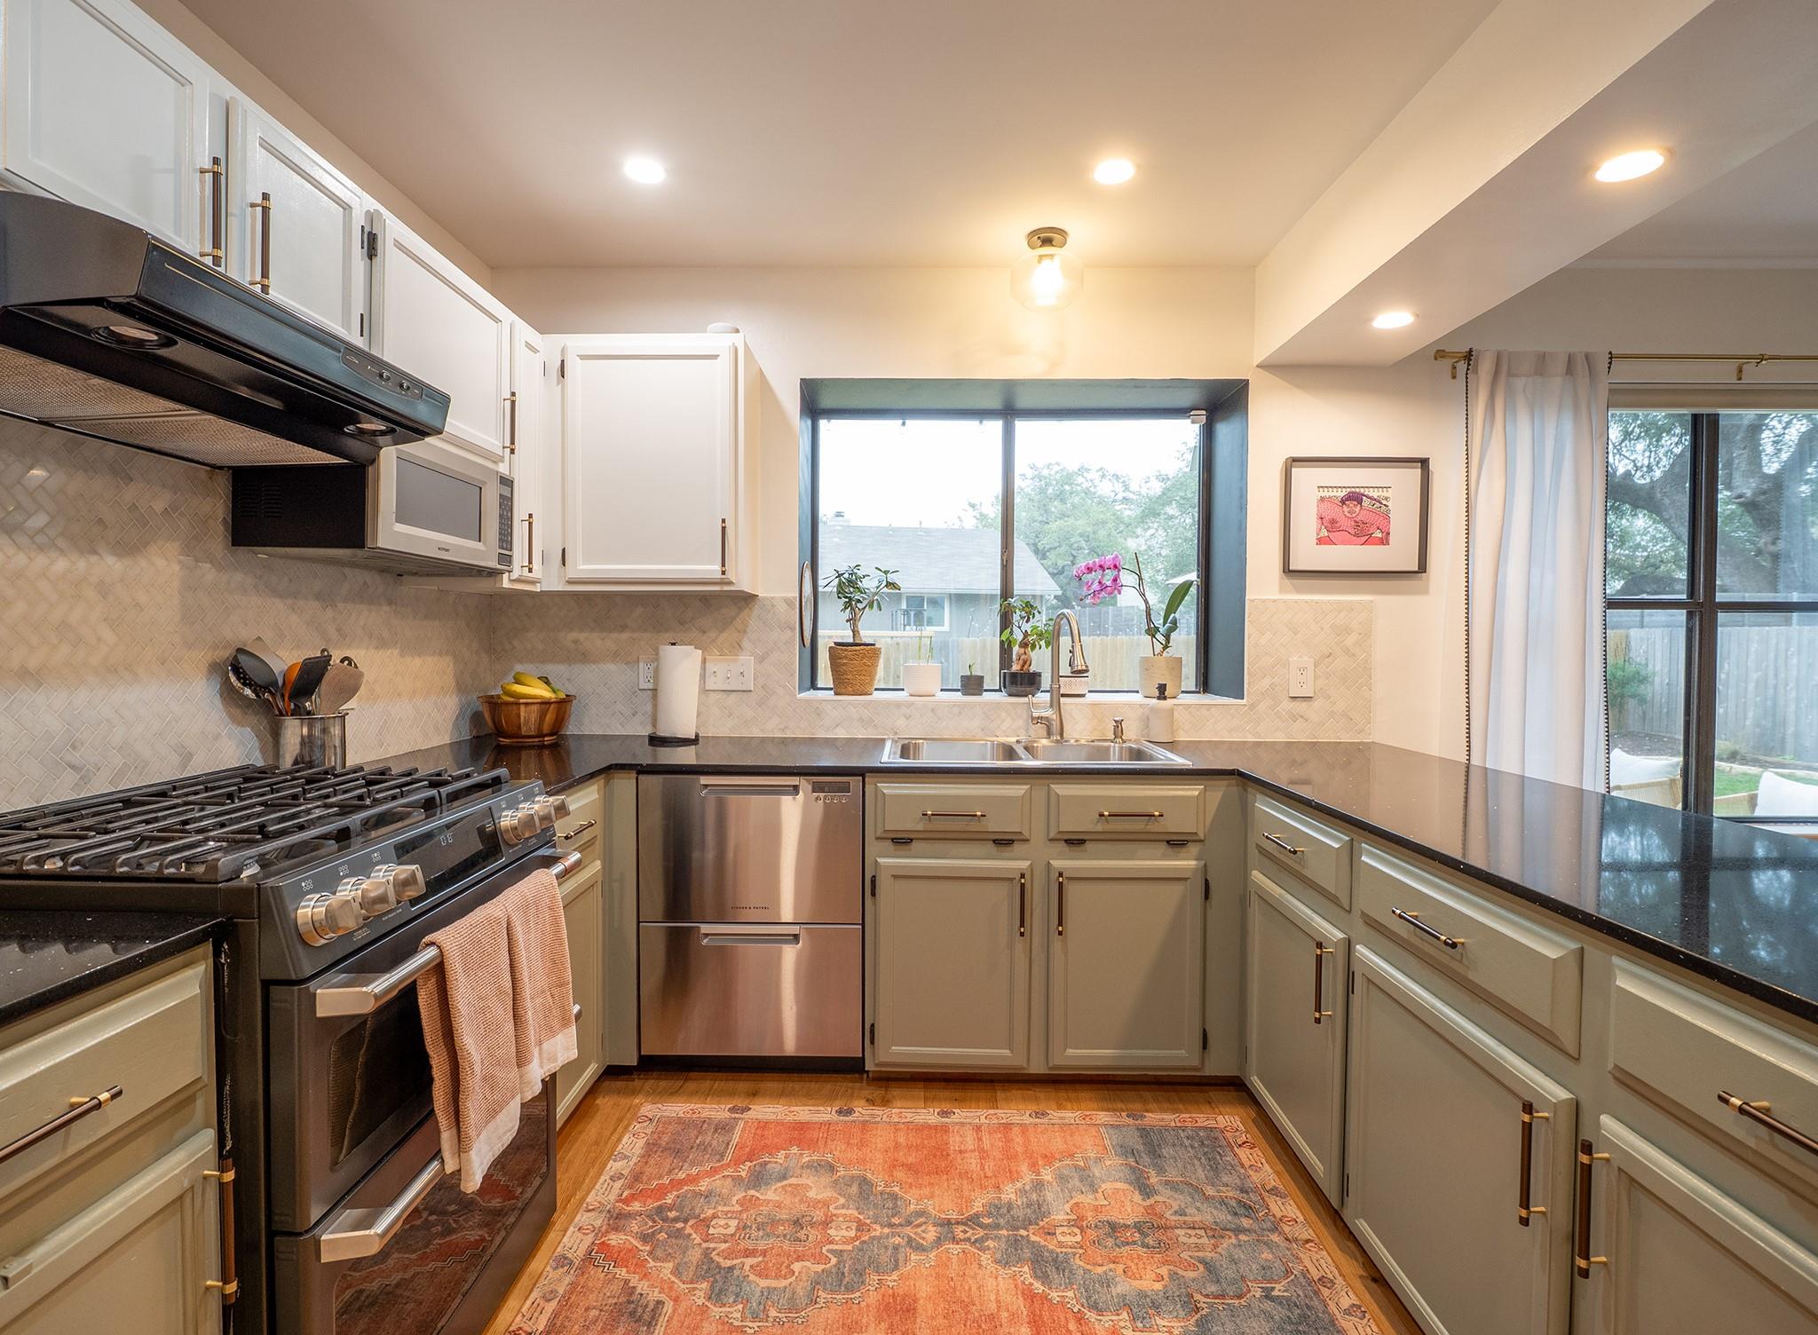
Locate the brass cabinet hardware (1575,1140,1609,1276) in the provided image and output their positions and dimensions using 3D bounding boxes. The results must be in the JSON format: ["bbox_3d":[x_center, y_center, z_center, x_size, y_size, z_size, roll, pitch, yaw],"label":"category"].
[{"bbox_3d":[0.843,0.664,1.034,0.034,0.168,0.014,0,2,0],"label":"brass cabinet hardware"}]

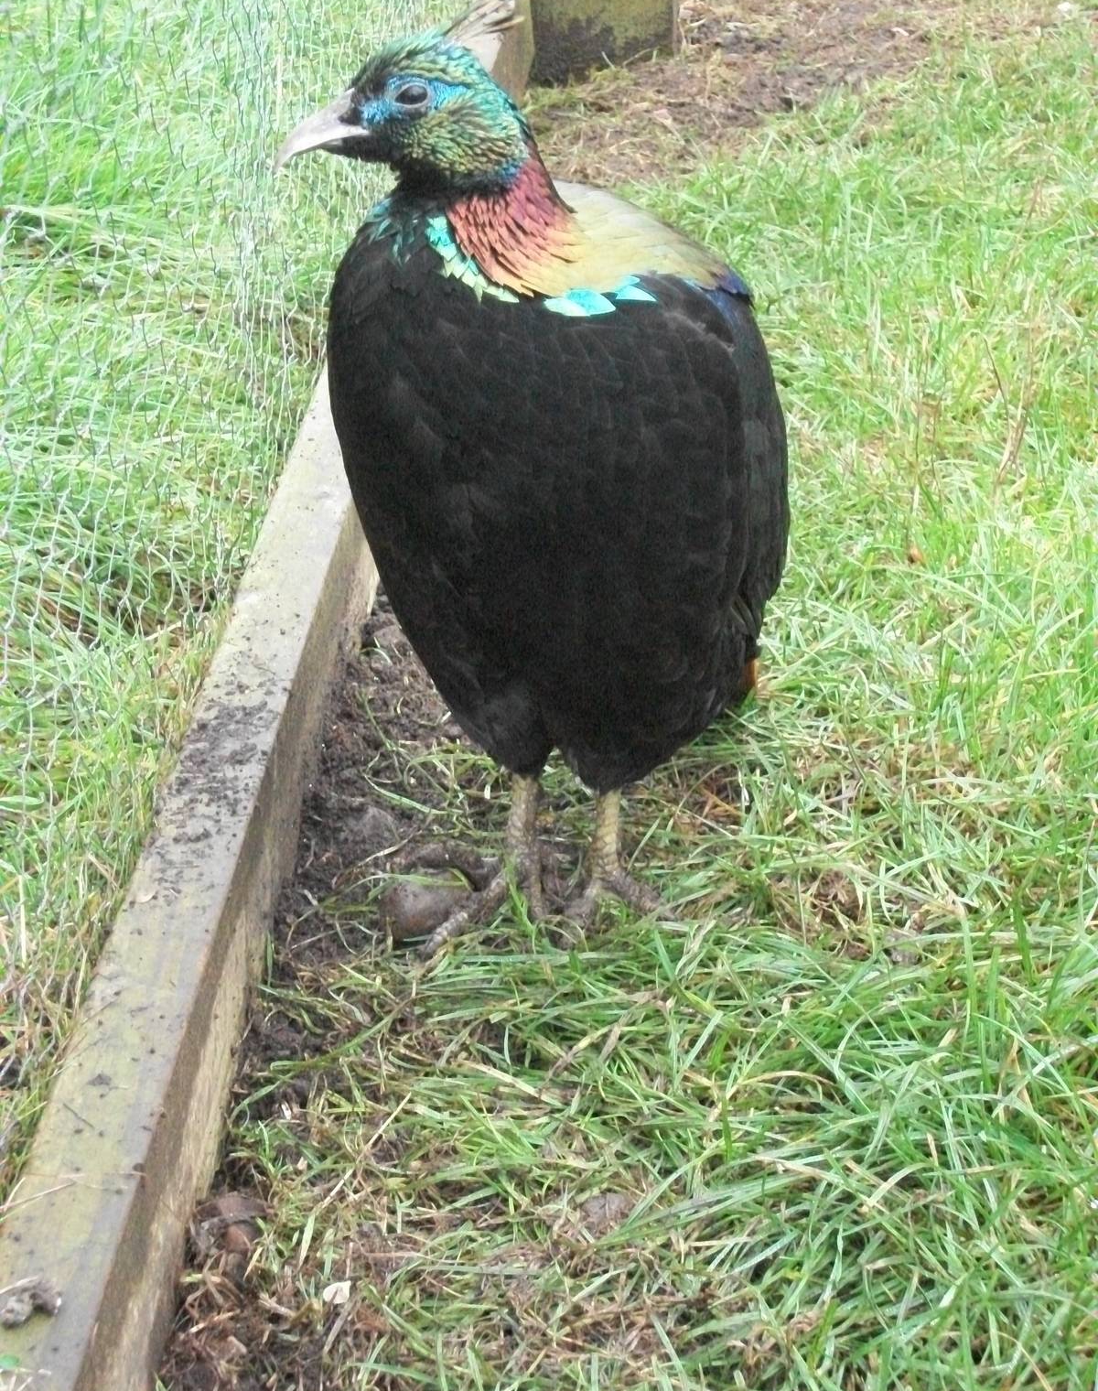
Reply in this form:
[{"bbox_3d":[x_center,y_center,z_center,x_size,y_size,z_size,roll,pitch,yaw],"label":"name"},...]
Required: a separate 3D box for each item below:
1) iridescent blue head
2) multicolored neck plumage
[{"bbox_3d":[-0.062,-0.245,1.371,0.106,0.064,0.050,-3,21,-7],"label":"iridescent blue head"},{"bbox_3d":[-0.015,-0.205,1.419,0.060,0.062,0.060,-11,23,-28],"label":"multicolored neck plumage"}]

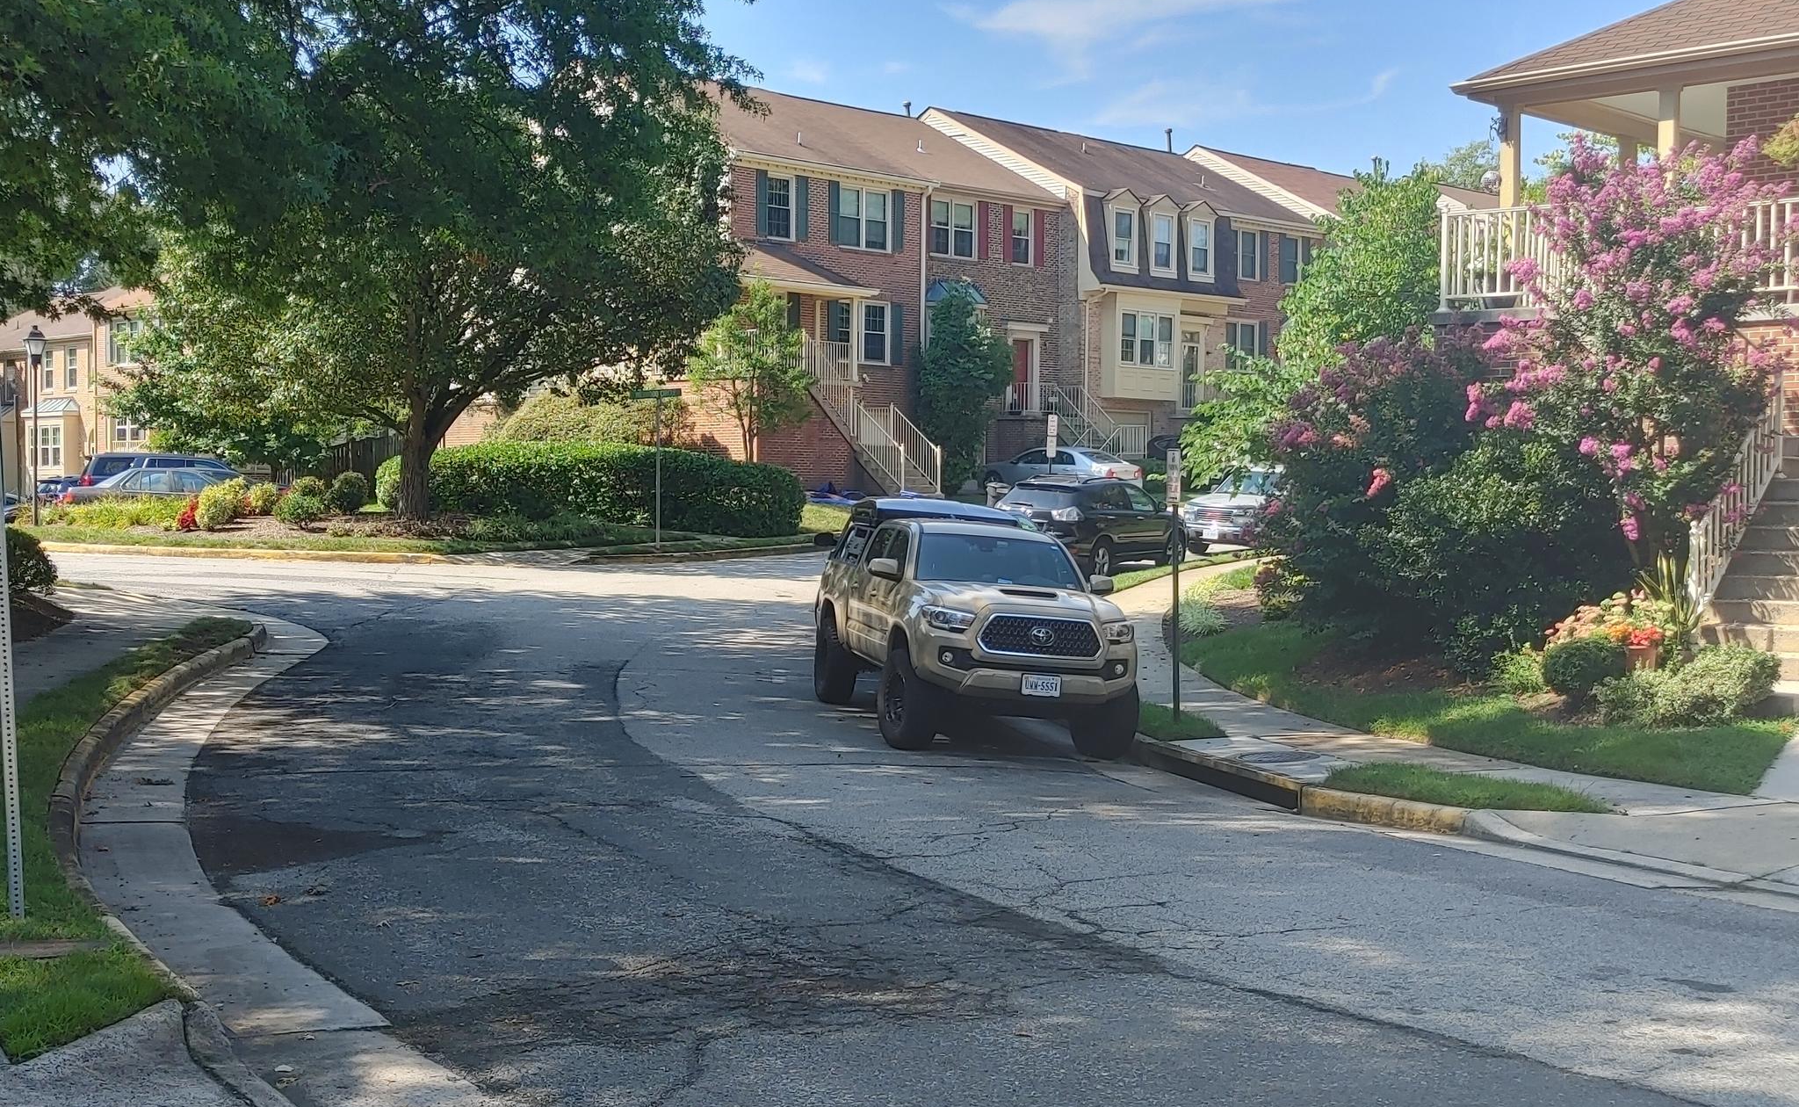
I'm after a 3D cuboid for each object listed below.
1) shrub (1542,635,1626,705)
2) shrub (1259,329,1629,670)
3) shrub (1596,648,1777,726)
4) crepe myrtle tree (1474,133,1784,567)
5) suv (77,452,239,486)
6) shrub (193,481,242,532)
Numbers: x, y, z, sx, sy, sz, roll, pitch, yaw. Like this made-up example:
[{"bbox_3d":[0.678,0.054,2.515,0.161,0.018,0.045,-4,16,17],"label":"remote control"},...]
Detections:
[{"bbox_3d":[5.402,0.914,16.800,0.660,0.540,0.640,1,2,18],"label":"shrub"},{"bbox_3d":[4.677,-0.465,18.300,2.950,2.800,2.400,1,1,23],"label":"shrub"},{"bbox_3d":[6.242,1.053,16.900,1.350,0.650,0.950,1,1,20],"label":"shrub"},{"bbox_3d":[6.042,-1.278,17.700,2.600,4.300,2.500,1,2,19],"label":"crepe myrtle tree"},{"bbox_3d":[-16.000,-1.320,48.500,5.200,1.870,2.000,0,2,-31],"label":"suv"},{"bbox_3d":[-13.660,-0.944,42.700,1.000,1.000,0.950,0,1,-18],"label":"shrub"}]

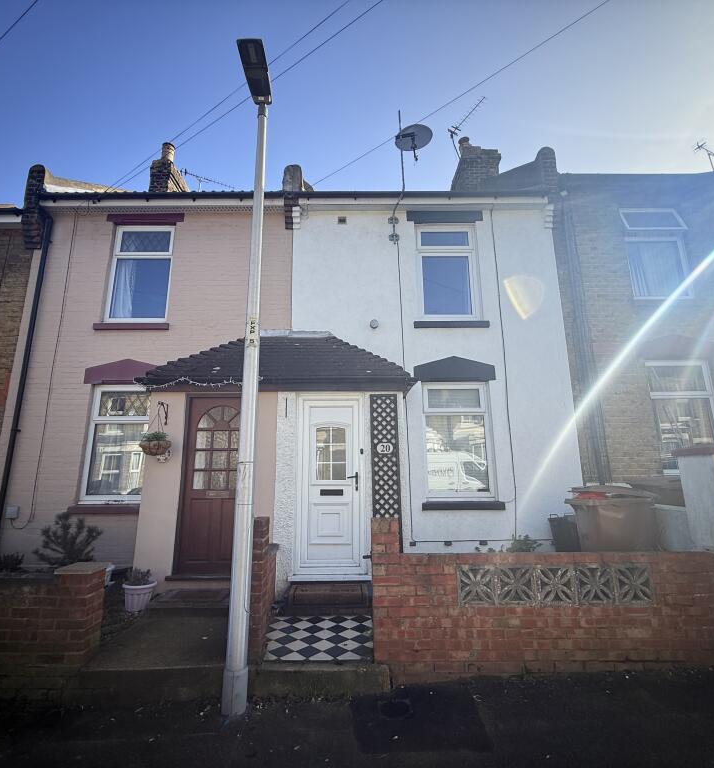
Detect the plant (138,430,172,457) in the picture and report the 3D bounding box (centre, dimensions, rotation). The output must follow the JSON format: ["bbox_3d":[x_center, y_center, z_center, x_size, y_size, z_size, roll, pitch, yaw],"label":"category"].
[{"bbox_3d":[-2.209,0.653,4.540,0.354,0.290,0.350,0,-12,-1],"label":"plant"}]

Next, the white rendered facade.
[{"bbox_3d":[1.039,-0.175,5.869,3.938,5.180,0.280,0,-12,-1],"label":"white rendered facade"}]

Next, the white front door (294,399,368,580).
[{"bbox_3d":[-0.293,1.135,4.755,0.815,2.047,0.120,0,-12,-1],"label":"white front door"}]

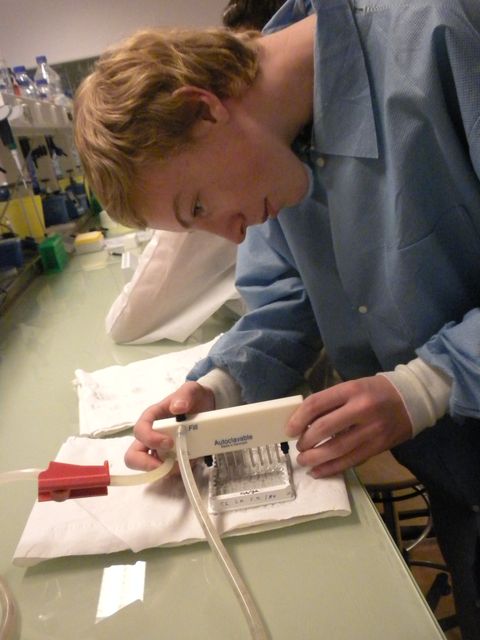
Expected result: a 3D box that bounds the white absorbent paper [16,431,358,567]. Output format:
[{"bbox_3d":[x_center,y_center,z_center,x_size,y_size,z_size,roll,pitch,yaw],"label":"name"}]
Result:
[{"bbox_3d":[-0.057,0.169,0.757,0.318,0.014,0.258,-9,16,1],"label":"white absorbent paper"}]

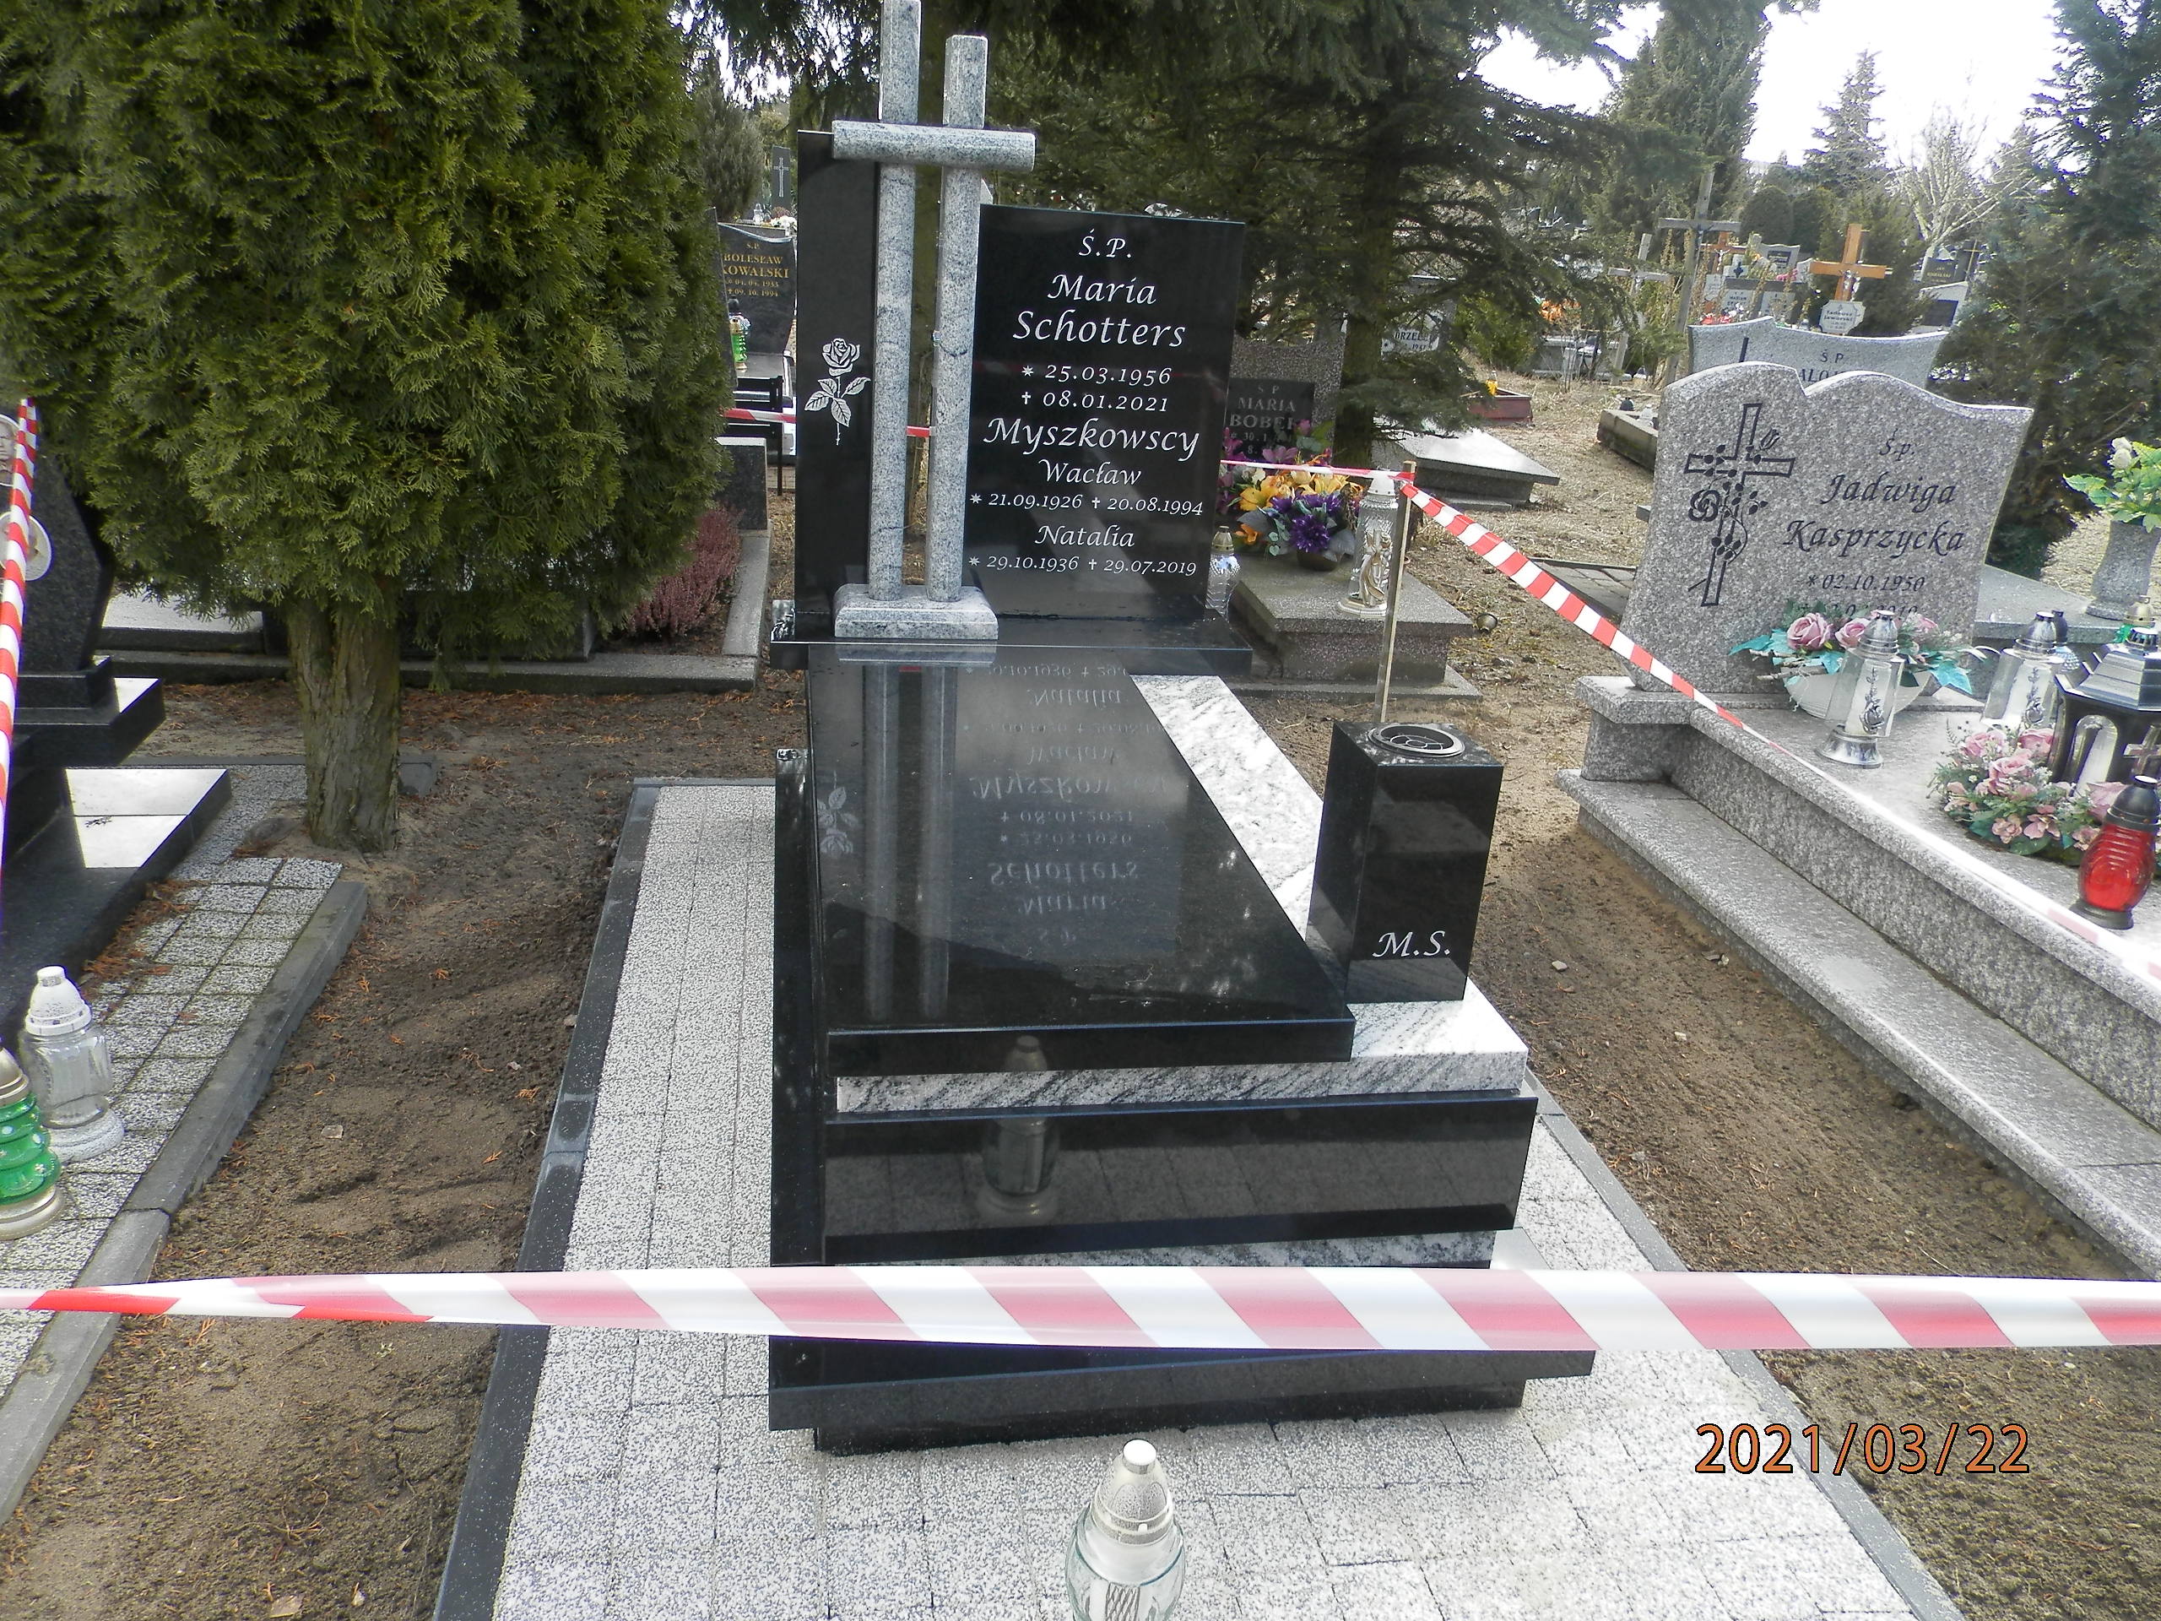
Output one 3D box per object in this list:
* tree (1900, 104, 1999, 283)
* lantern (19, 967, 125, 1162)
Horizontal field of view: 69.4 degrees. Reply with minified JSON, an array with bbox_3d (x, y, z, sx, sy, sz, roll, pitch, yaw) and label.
[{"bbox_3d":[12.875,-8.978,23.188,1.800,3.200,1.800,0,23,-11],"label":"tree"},{"bbox_3d":[-1.377,0.353,2.126,0.125,0.230,0.125,0,23,-11],"label":"lantern"}]

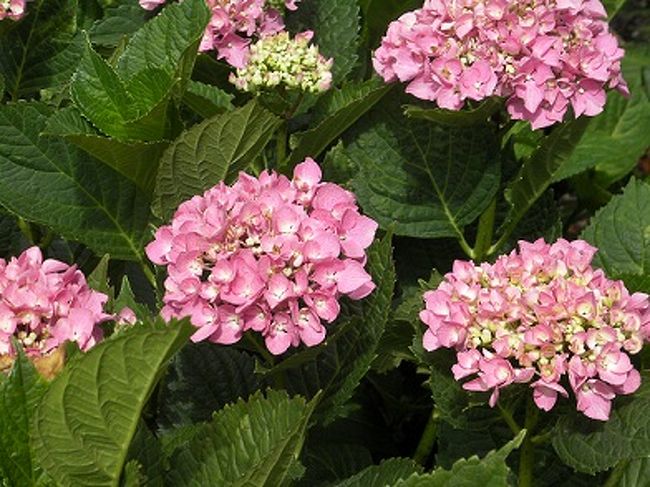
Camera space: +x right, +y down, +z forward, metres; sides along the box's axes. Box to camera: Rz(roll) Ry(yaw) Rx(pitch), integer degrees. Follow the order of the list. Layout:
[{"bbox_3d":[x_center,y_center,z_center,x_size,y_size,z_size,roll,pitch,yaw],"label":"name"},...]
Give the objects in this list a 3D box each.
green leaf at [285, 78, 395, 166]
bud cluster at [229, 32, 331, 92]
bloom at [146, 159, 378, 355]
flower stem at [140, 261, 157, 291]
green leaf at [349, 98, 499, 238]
[{"bbox_3d":[0.011,-0.084,1.250,0.060,0.035,0.115,29,53,35],"label":"green leaf"},{"bbox_3d":[-0.031,-0.130,1.290,0.072,0.040,0.064,0,42,0],"label":"bud cluster"},{"bbox_3d":[-0.040,0.008,1.160,0.148,0.100,0.138,-2,49,2],"label":"bloom"},{"bbox_3d":[-0.118,0.021,1.210,0.006,0.006,0.026,-30,81,5],"label":"flower stem"},{"bbox_3d":[0.068,-0.055,1.250,0.100,0.028,0.130,-27,55,0],"label":"green leaf"}]

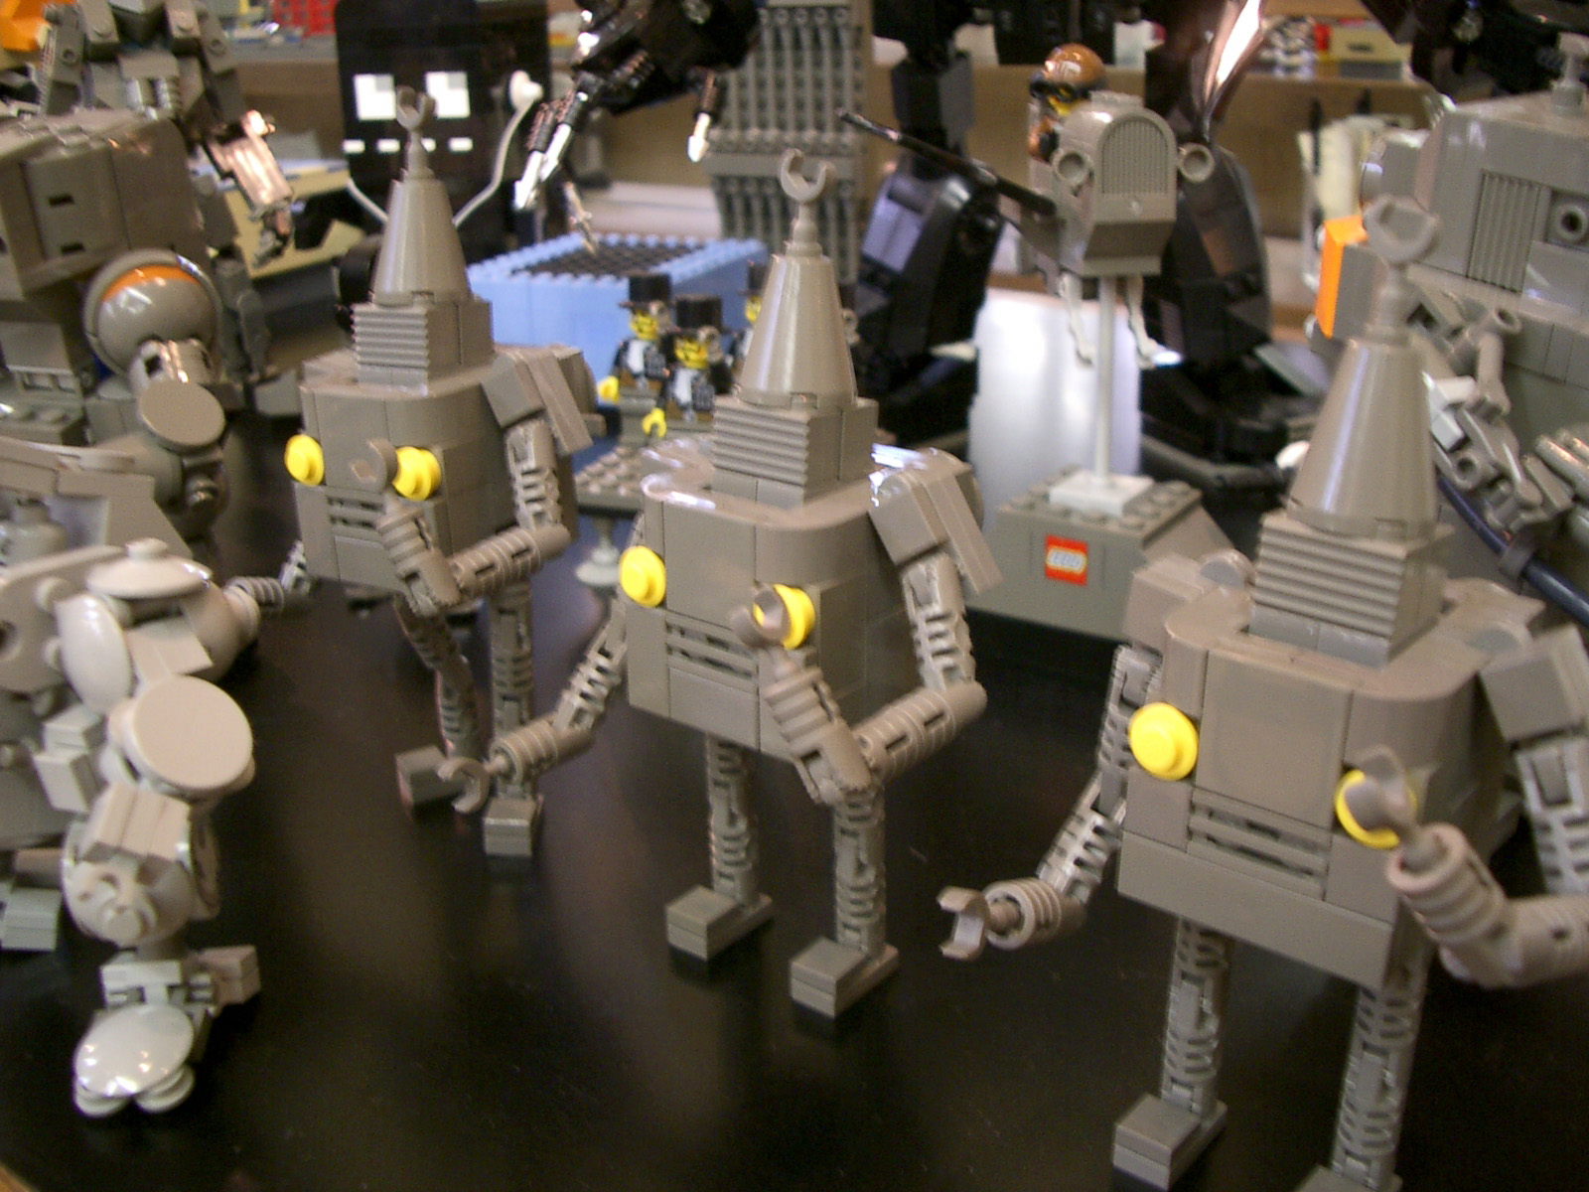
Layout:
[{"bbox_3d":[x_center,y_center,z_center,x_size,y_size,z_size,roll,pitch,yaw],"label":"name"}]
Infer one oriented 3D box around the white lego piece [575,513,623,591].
[{"bbox_3d":[-0.051,-0.013,0.429,0.016,0.016,0.016,1,20,0],"label":"white lego piece"}]

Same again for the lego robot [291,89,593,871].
[{"bbox_3d":[-0.065,-0.021,0.266,0.068,0.120,0.061,13,22,30],"label":"lego robot"}]

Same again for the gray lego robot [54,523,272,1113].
[{"bbox_3d":[-0.083,0.029,0.210,0.027,0.071,0.030,8,20,19],"label":"gray lego robot"}]

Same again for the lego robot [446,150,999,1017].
[{"bbox_3d":[-0.007,-0.002,0.224,0.069,0.117,0.061,15,23,35],"label":"lego robot"}]

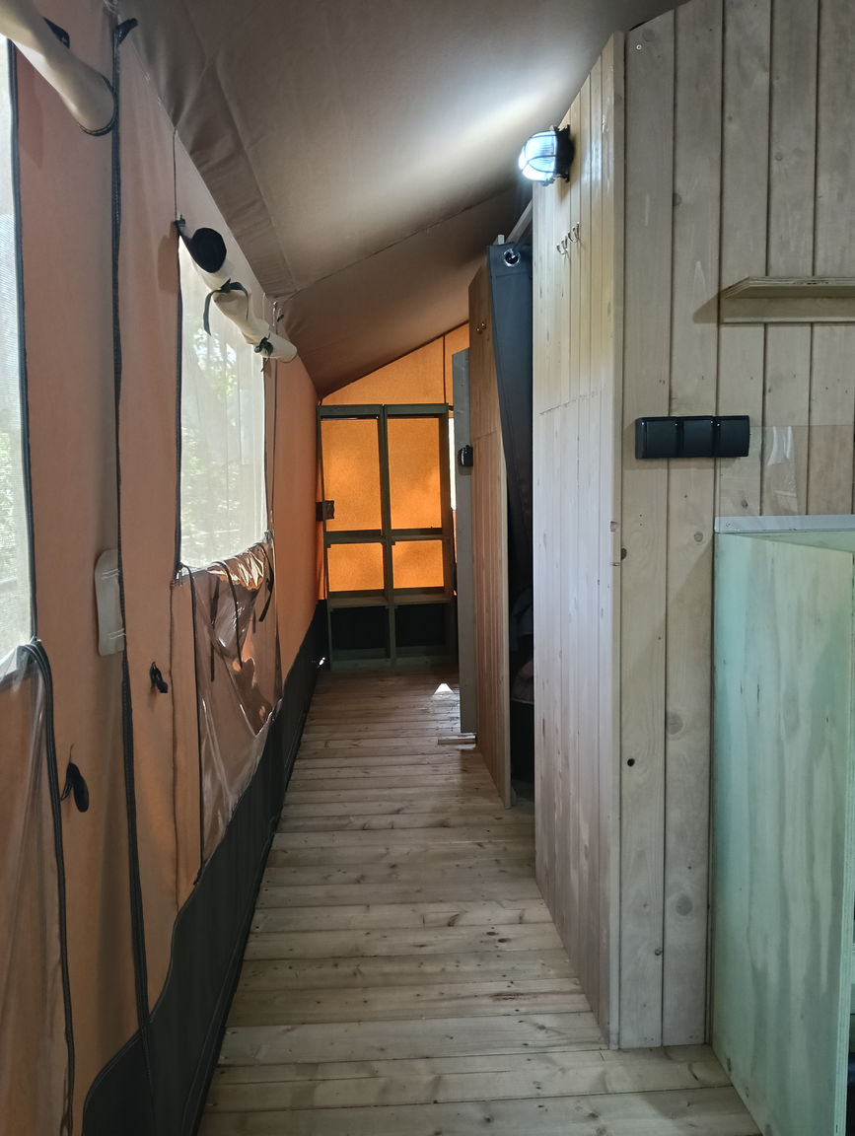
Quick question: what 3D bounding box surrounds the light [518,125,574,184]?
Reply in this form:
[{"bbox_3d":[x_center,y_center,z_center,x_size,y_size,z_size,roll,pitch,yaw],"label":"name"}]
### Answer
[{"bbox_3d":[0.264,-0.935,2.021,0.119,0.132,0.129,-1,5,-3],"label":"light"}]

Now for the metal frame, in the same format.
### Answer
[{"bbox_3d":[-0.277,-0.207,5.983,0.840,1.702,0.470,-2,5,-6],"label":"metal frame"}]

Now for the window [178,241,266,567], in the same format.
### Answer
[{"bbox_3d":[-0.486,-0.360,2.245,0.038,0.627,1.266,0,5,-4],"label":"window"}]

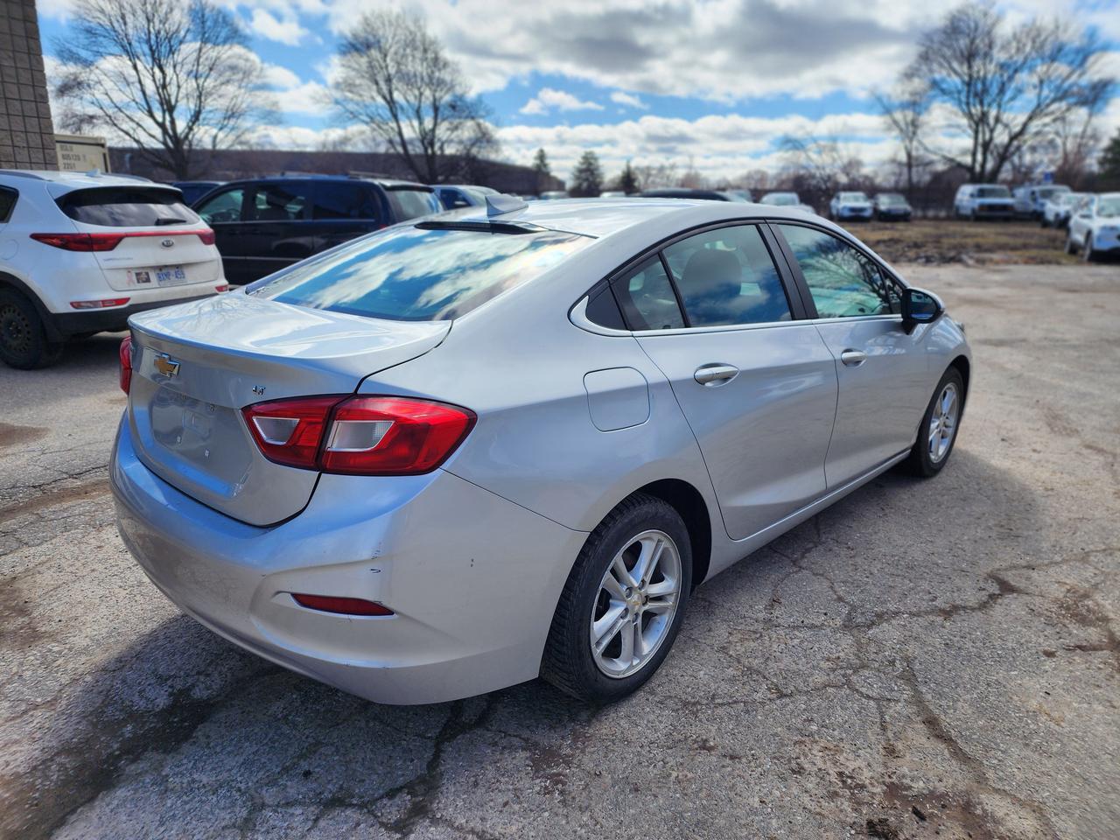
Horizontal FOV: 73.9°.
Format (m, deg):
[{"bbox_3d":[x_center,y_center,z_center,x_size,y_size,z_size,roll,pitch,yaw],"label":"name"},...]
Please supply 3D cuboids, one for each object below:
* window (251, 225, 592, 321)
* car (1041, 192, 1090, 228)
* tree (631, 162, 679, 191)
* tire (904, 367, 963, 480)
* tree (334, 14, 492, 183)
[{"bbox_3d":[-0.485,-0.517,2.430,1.200,0.080,0.670,16,44,42],"label":"window"},{"bbox_3d":[25.808,-10.630,37.815,1.850,1.650,4.500,8,18,23],"label":"car"},{"bbox_3d":[13.868,-34.225,108.931,6.800,5.600,6.500,1,16,0],"label":"tree"},{"bbox_3d":[2.039,-0.005,4.153,0.210,0.635,0.635,16,22,42],"label":"tire"},{"bbox_3d":[-9.982,-20.630,51.295,11.500,13.600,11.000,-3,17,-10],"label":"tree"}]

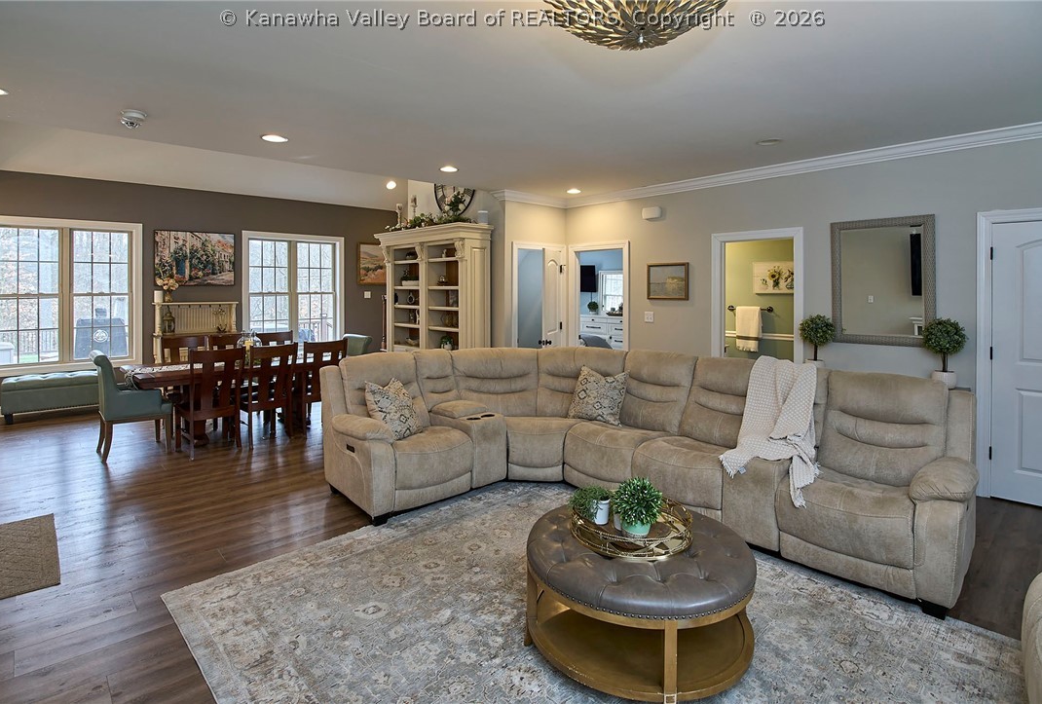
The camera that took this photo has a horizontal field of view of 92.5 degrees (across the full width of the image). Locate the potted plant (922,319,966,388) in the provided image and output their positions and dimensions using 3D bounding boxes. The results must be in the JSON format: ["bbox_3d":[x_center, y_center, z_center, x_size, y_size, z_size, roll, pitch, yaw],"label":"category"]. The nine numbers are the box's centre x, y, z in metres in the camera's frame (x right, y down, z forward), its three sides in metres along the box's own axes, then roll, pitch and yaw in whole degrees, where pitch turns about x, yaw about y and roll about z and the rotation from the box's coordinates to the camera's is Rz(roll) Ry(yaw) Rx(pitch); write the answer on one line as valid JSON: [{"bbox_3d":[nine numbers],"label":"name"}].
[{"bbox_3d":[3.230,0.005,3.820,0.270,0.540,0.270,5,7,44],"label":"potted plant"}]

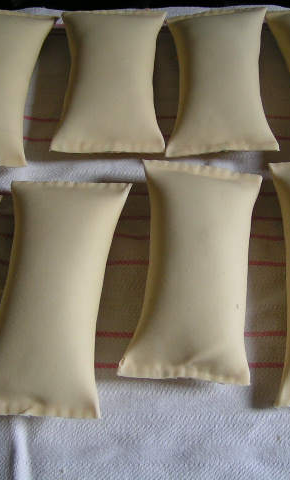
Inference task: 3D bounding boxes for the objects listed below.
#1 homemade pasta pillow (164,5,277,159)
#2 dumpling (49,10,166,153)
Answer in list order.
[{"bbox_3d":[0.061,-0.136,0.564,0.085,0.033,0.158,1,59,1],"label":"homemade pasta pillow"},{"bbox_3d":[-0.027,-0.136,0.564,0.089,0.033,0.154,1,59,0],"label":"dumpling"}]

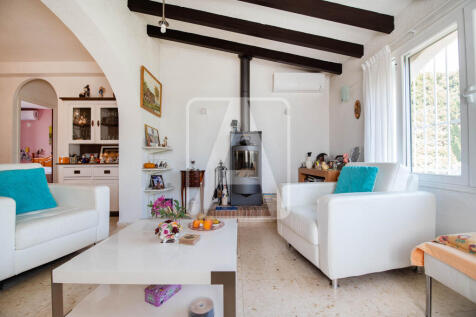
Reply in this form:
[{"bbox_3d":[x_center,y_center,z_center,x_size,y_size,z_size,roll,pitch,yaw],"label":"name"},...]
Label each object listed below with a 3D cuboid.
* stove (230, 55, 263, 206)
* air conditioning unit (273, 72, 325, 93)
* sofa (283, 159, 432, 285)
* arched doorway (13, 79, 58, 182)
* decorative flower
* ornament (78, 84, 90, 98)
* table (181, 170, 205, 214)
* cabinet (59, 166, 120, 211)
[{"bbox_3d":[0.143,-0.465,3.300,0.510,2.440,0.420,0,0,0],"label":"stove"},{"bbox_3d":[1.110,-1.370,3.600,0.870,0.290,0.210,0,-1,0],"label":"air conditioning unit"},{"bbox_3d":[1.033,0.490,1.912,0.980,0.880,0.840,0,0,-14],"label":"sofa"},{"bbox_3d":[-3.410,-0.240,3.420,0.750,2.200,0.150,0,-1,0],"label":"arched doorway"},{"bbox_3d":[-1.000,0.735,2.850,0.550,0.400,0.420,0,0,0],"label":"decorative flower"},{"bbox_3d":[-2.410,-1.030,3.120,0.180,0.240,0.110,0,-1,0],"label":"ornament"},{"bbox_3d":[-0.775,0.570,3.370,0.420,0.720,0.290,0,0,0],"label":"table"},{"bbox_3d":[-2.150,0.475,3.130,1.020,0.780,0.450,0,-1,0],"label":"cabinet"}]

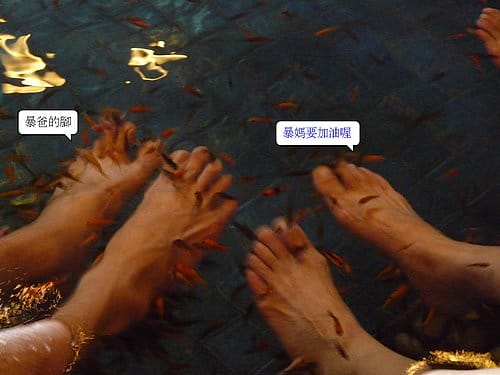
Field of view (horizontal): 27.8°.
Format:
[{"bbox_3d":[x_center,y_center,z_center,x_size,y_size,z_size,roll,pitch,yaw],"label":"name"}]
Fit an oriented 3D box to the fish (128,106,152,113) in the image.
[{"bbox_3d":[-0.148,-0.105,1.367,0.032,0.008,0.005,0,42,0],"label":"fish"}]

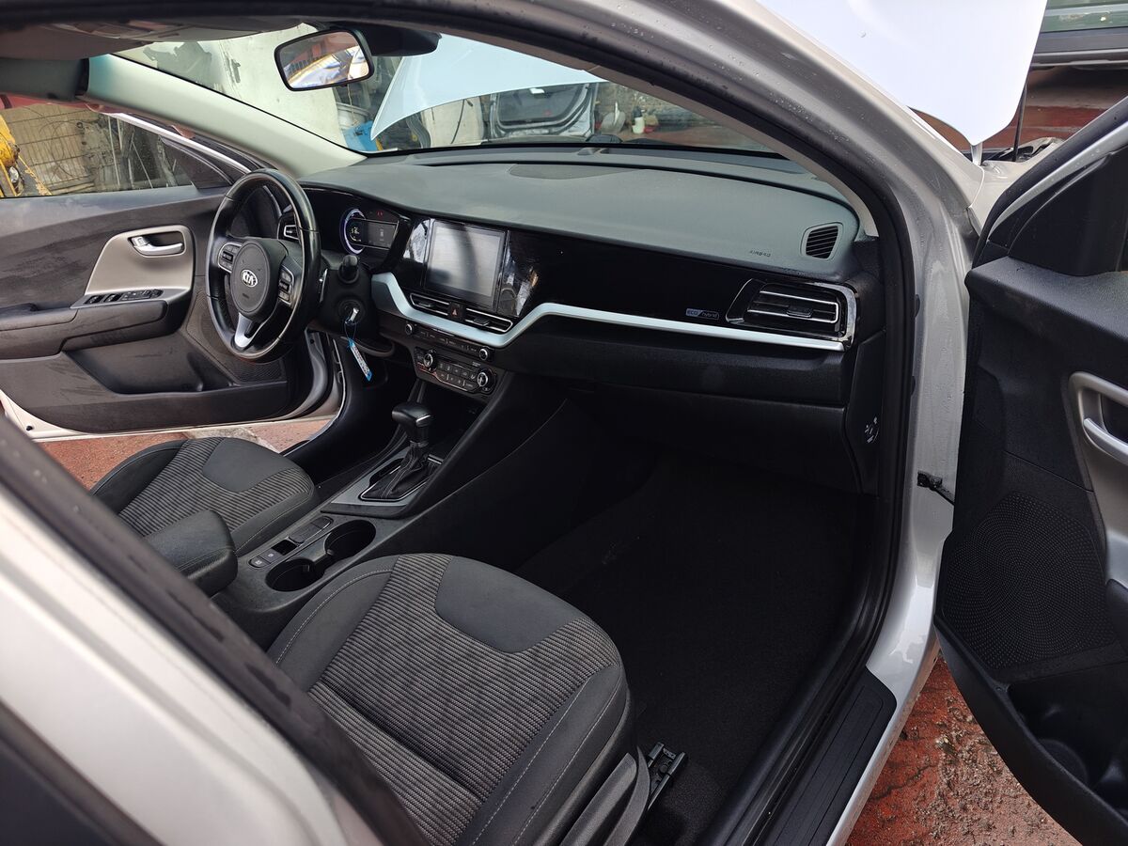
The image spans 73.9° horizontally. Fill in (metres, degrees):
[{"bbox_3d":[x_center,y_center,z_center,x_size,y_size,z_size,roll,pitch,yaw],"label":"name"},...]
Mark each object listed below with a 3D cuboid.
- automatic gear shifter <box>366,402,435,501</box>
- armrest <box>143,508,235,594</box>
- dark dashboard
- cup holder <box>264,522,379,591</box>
[{"bbox_3d":[-0.299,0.048,1.365,0.072,0.150,0.147,19,36,36],"label":"automatic gear shifter"},{"bbox_3d":[-0.605,0.250,1.074,0.154,0.080,0.288,19,36,36],"label":"armrest"},{"bbox_3d":[-0.049,-0.286,1.552,1.440,0.465,0.540,19,36,36],"label":"dark dashboard"},{"bbox_3d":[-0.392,0.252,1.256,0.087,0.072,0.190,19,36,36],"label":"cup holder"}]

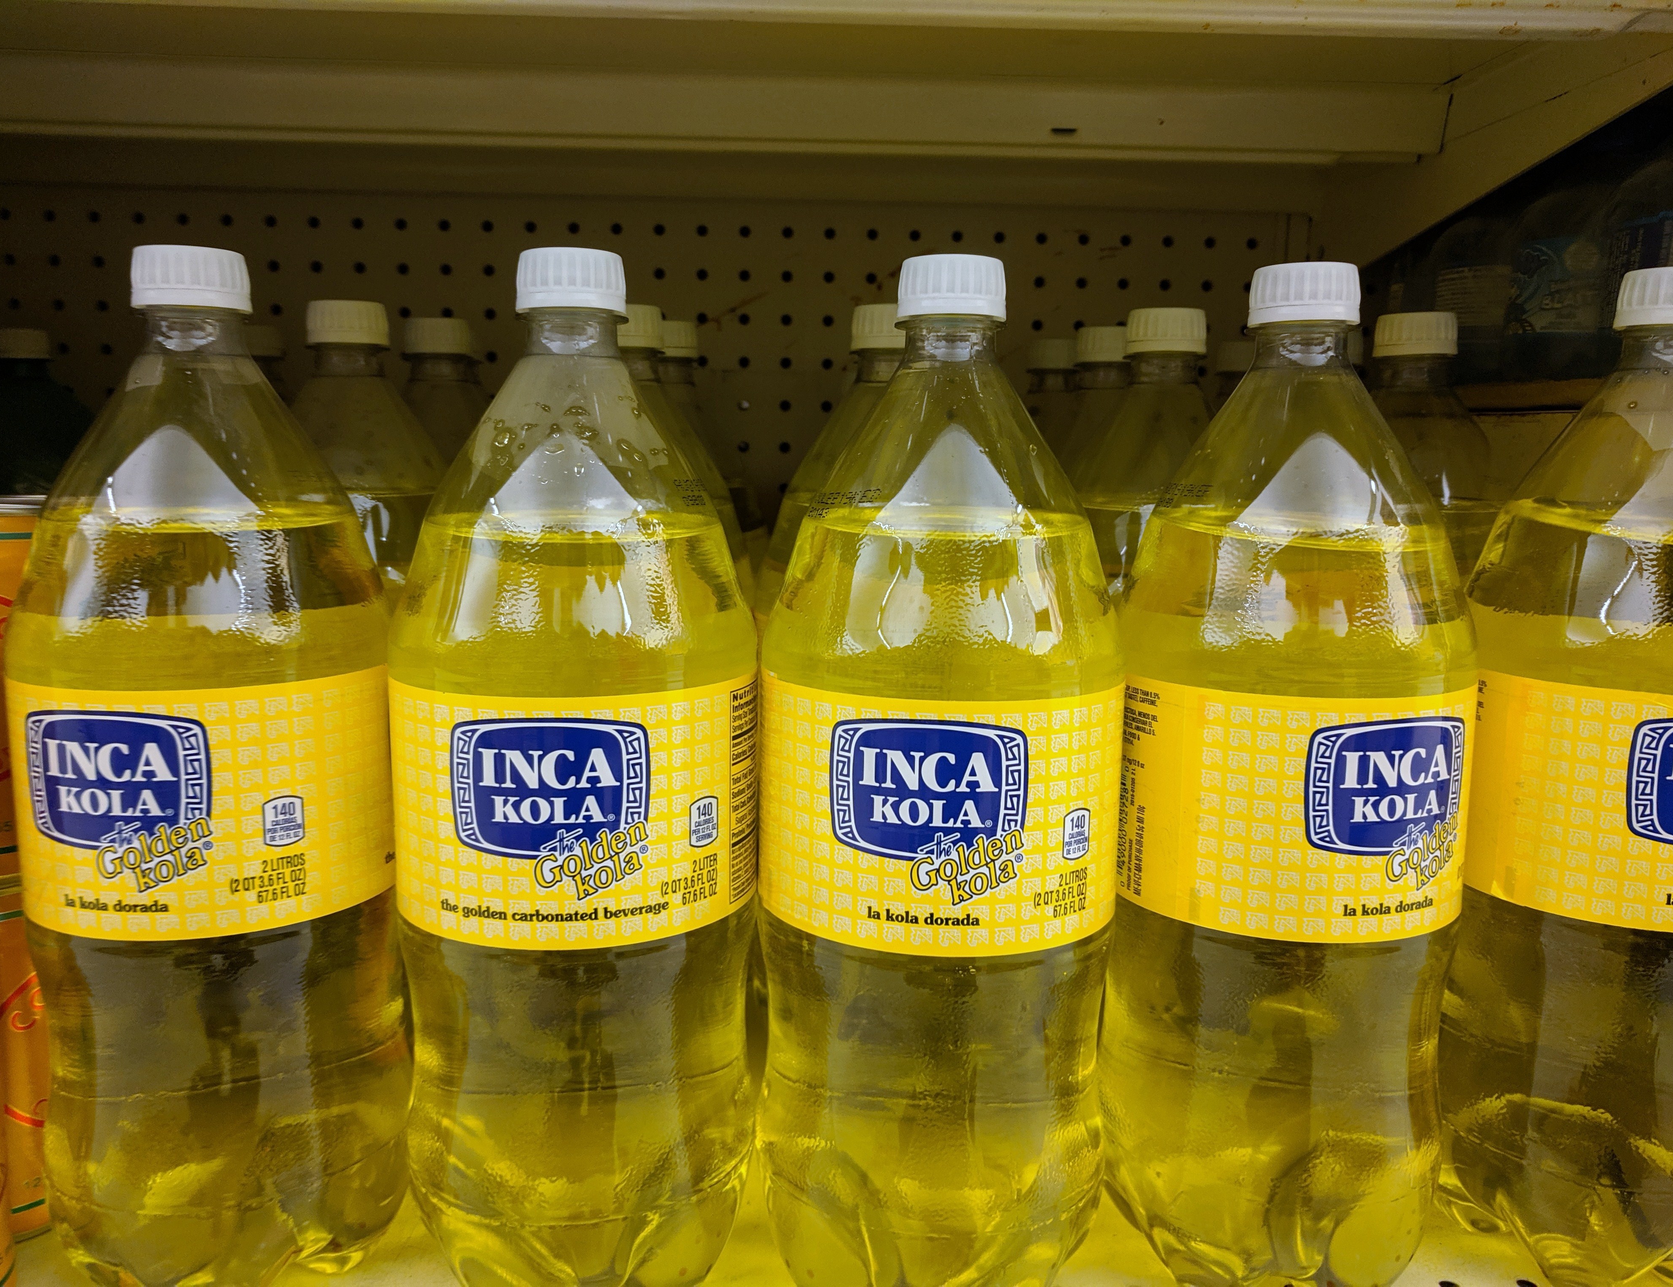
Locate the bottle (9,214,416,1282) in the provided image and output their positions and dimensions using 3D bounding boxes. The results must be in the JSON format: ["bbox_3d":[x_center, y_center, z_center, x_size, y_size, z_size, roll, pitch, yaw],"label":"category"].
[{"bbox_3d":[-0.192,0.041,0.402,0.111,0.315,0.111,1,7,0],"label":"bottle"}]

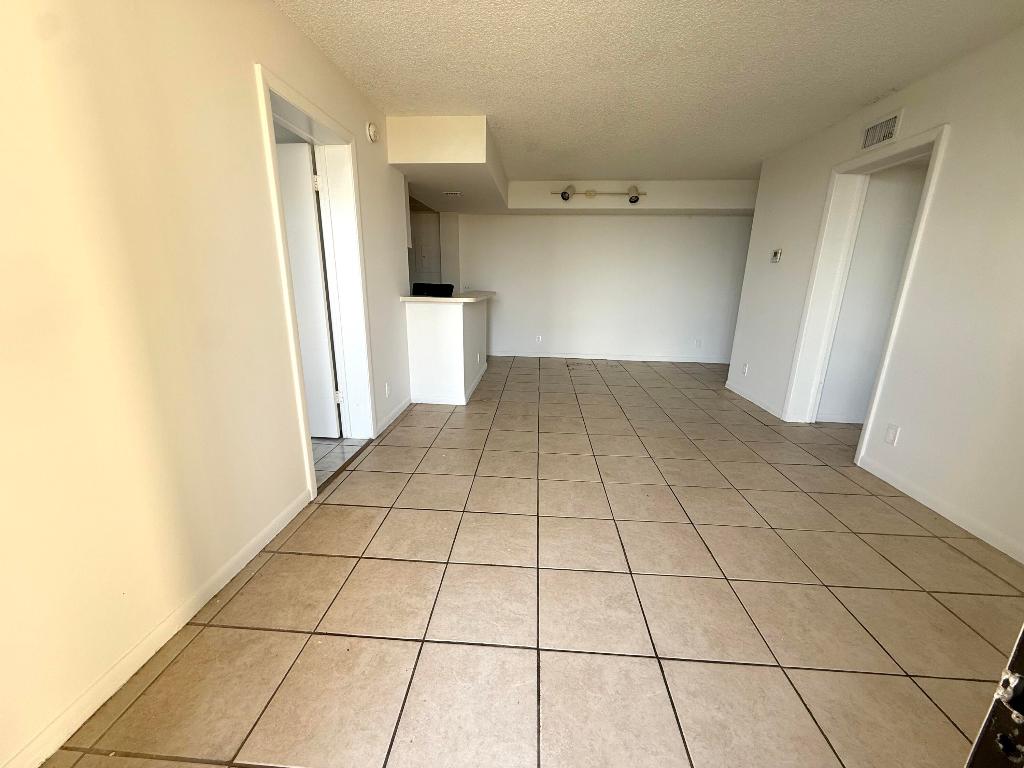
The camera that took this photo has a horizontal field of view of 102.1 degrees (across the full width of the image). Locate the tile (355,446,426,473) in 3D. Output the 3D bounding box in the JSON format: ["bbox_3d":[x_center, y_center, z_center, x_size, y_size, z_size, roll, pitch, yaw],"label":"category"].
[{"bbox_3d":[-0.824,0.526,2.877,0.399,0.012,0.402,2,15,3],"label":"tile"}]

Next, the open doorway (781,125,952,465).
[{"bbox_3d":[2.602,-0.557,3.086,0.272,2.109,0.965,2,15,3],"label":"open doorway"}]

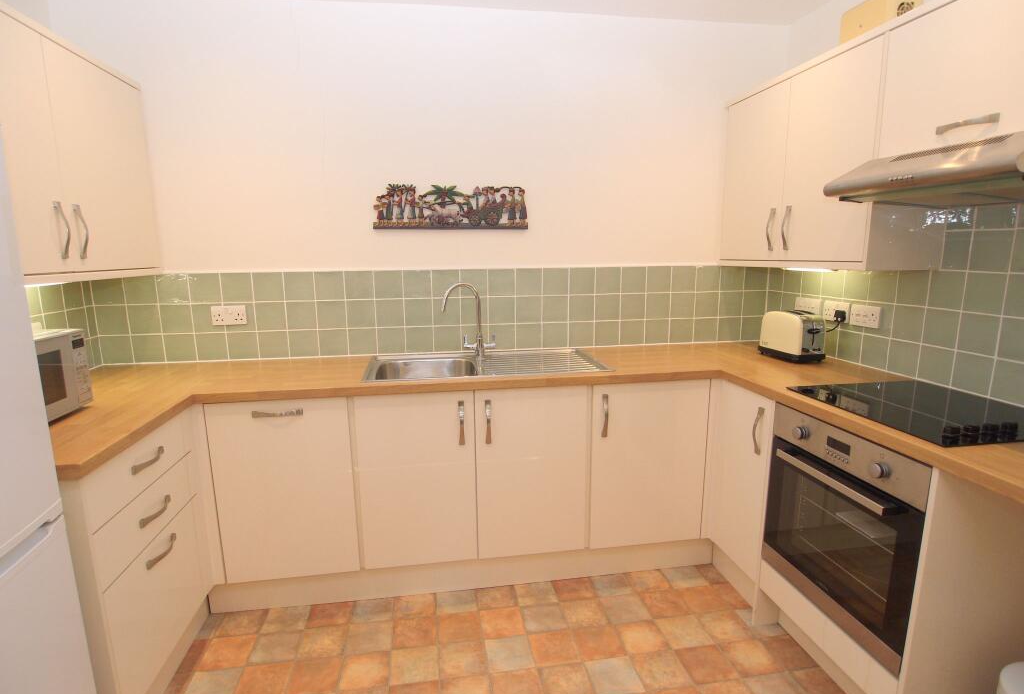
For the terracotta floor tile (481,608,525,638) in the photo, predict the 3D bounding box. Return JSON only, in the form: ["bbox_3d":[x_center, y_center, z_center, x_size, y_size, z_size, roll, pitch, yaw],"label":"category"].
[{"bbox_3d":[-0.038,1.056,2.040,0.160,0.010,0.160,-2,10,-9],"label":"terracotta floor tile"}]

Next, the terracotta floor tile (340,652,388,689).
[{"bbox_3d":[-0.498,1.102,1.808,0.160,0.010,0.160,-2,10,-9],"label":"terracotta floor tile"}]

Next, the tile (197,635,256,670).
[{"bbox_3d":[-1.012,1.091,1.901,0.160,0.010,0.160,-2,10,-9],"label":"tile"}]

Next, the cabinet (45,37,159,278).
[{"bbox_3d":[-1.649,-0.651,1.968,0.307,0.732,0.570,-2,10,-8],"label":"cabinet"}]

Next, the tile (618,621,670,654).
[{"bbox_3d":[0.475,1.071,1.959,0.157,0.010,0.157,-2,10,-8],"label":"tile"}]

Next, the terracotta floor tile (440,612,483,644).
[{"bbox_3d":[-0.197,1.044,1.980,0.155,0.010,0.154,-2,10,-9],"label":"terracotta floor tile"}]

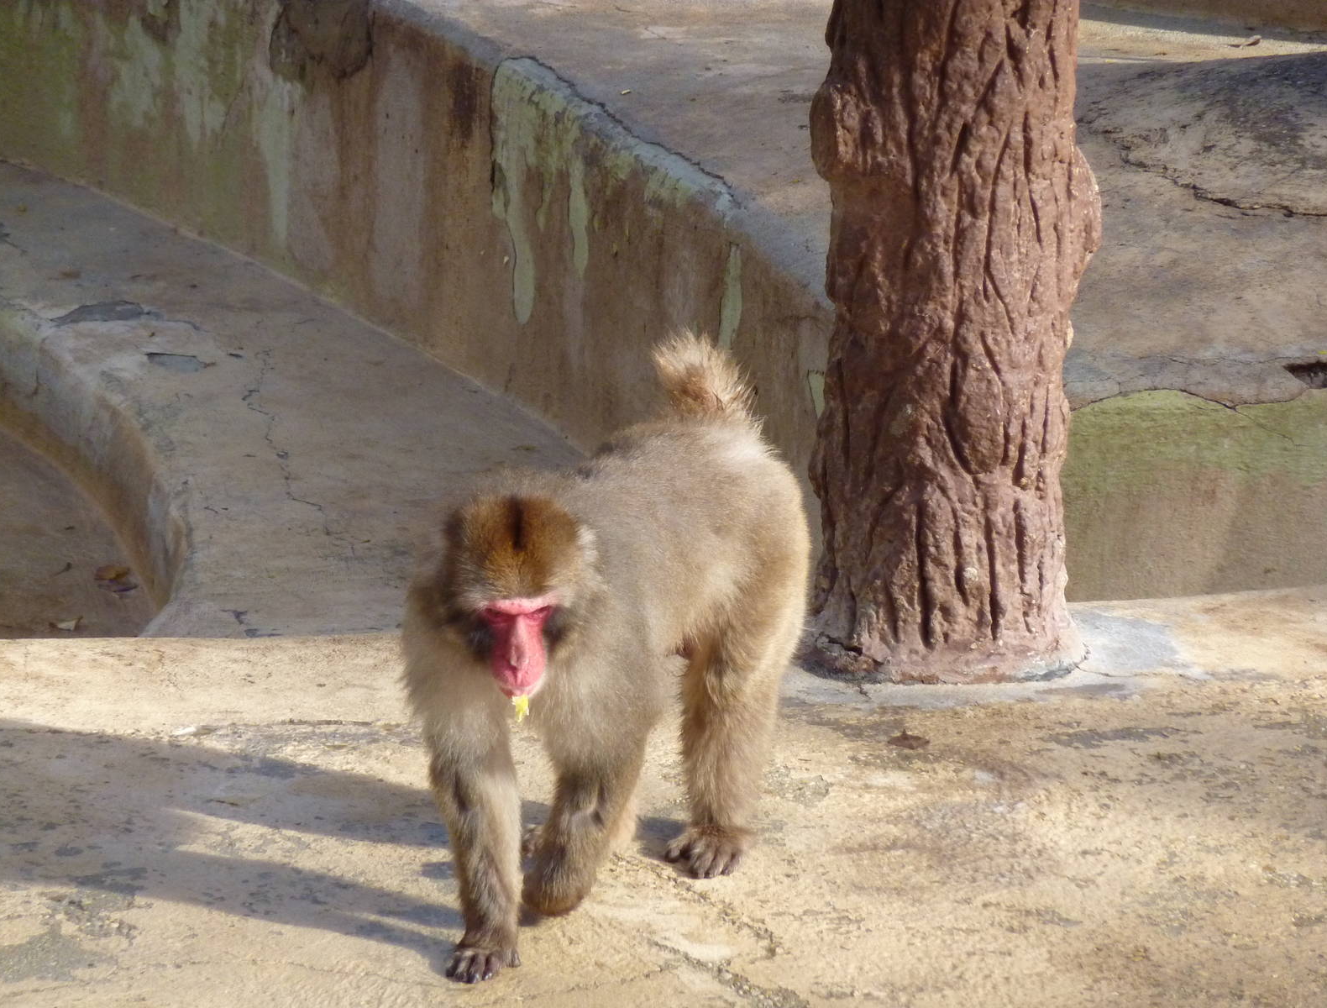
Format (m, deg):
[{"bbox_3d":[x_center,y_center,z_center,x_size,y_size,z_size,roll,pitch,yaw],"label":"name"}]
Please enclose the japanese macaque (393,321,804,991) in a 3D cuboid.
[{"bbox_3d":[-0.053,0.142,11.300,0.260,0.510,0.620,6,17,20],"label":"japanese macaque"}]

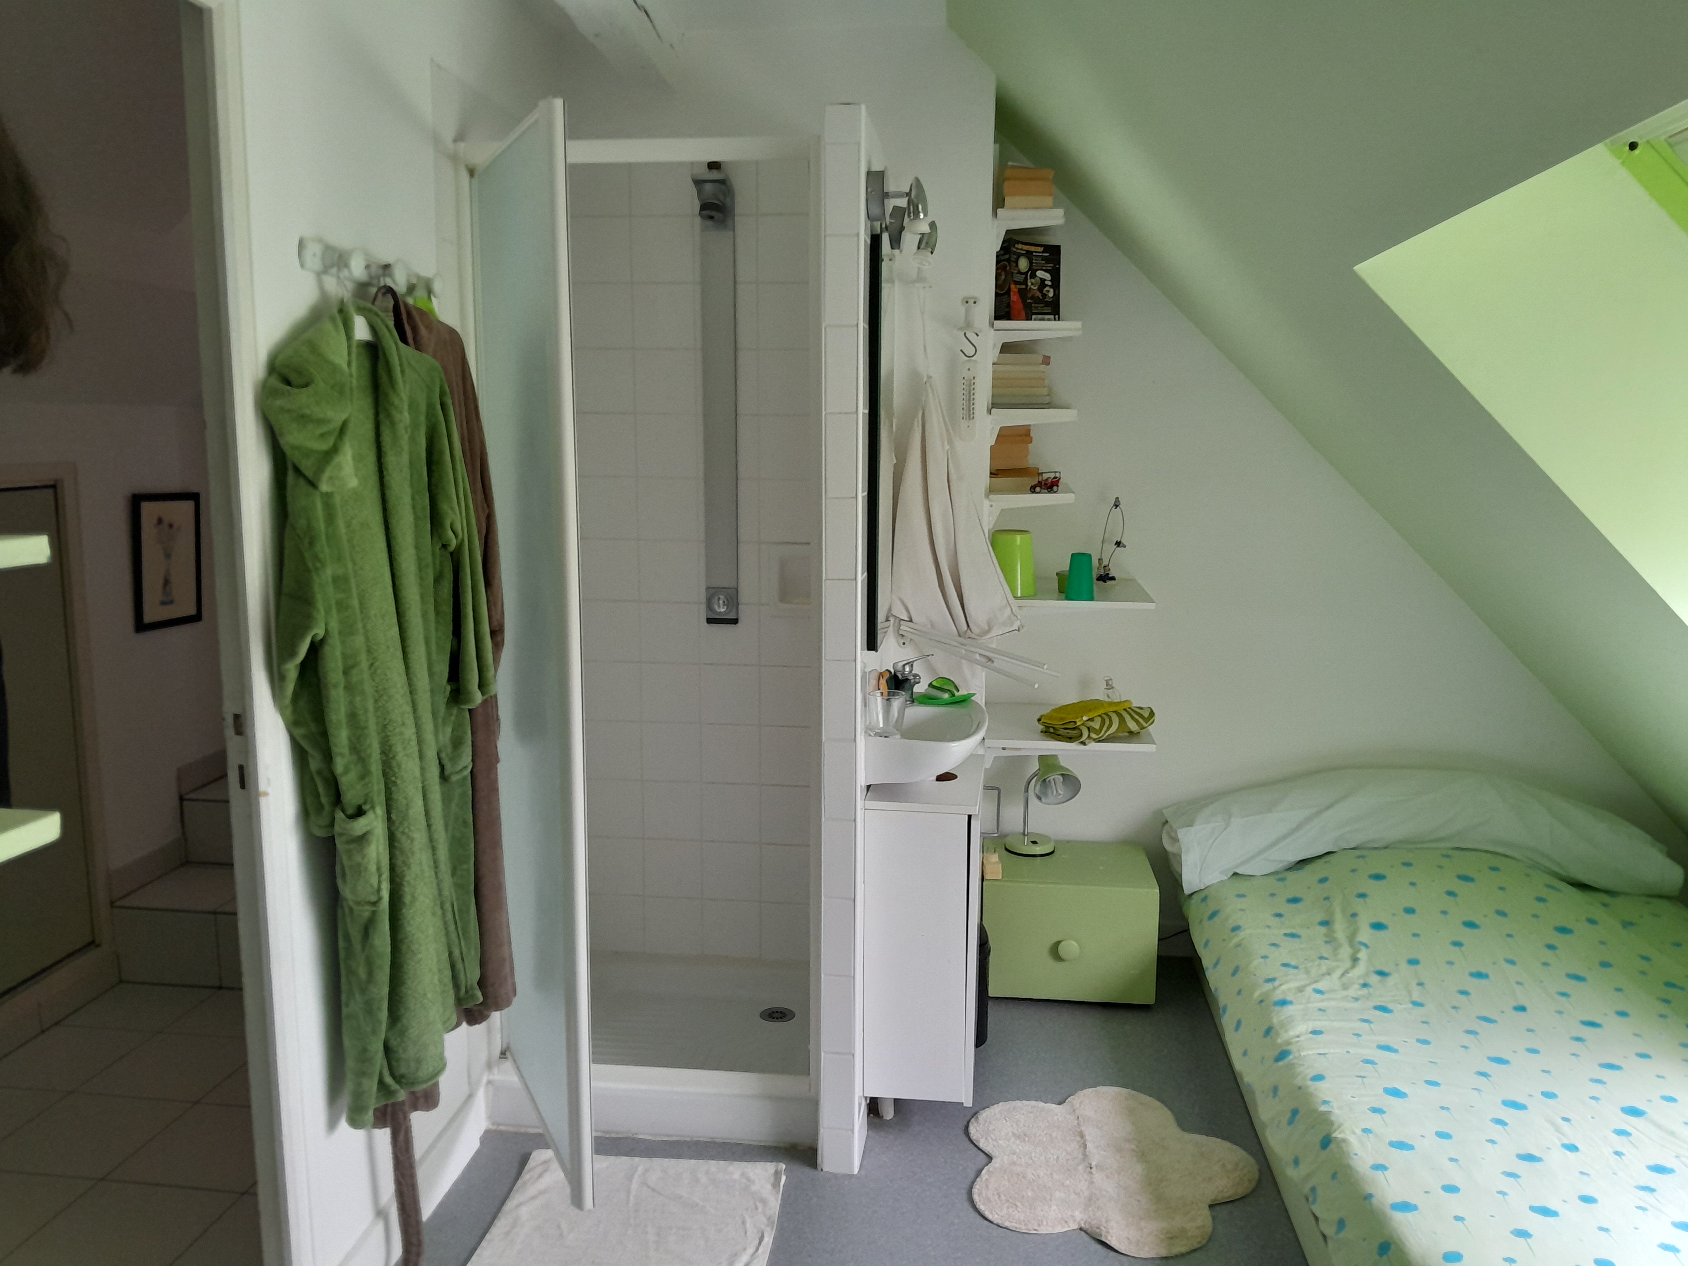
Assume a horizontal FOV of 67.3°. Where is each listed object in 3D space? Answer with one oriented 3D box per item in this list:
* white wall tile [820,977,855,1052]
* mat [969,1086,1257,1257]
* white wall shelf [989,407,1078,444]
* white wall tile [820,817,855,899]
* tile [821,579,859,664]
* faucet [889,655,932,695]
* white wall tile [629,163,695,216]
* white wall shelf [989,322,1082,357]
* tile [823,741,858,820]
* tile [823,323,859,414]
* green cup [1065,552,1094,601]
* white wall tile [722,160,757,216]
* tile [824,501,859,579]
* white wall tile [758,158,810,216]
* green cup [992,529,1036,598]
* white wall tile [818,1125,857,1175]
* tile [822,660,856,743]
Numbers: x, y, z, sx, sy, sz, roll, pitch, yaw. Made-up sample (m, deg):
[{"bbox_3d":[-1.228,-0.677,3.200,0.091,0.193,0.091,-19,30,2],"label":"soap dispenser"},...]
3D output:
[{"bbox_3d":[-0.010,0.735,2.438,0.062,0.150,0.012,1,9,8],"label":"white wall tile"},{"bbox_3d":[0.530,1.047,2.510,0.570,0.016,0.595,1,8,6],"label":"mat"},{"bbox_3d":[0.466,-0.515,3.150,0.203,0.073,0.410,1,9,7],"label":"white wall shelf"},{"bbox_3d":[-0.009,0.426,2.393,0.063,0.150,0.010,1,8,6],"label":"white wall tile"},{"bbox_3d":[-0.006,-0.022,2.326,0.062,0.150,0.012,1,9,8],"label":"tile"},{"bbox_3d":[0.146,0.102,2.743,0.105,0.110,0.050,3,9,16],"label":"faucet"},{"bbox_3d":[-0.424,-1.048,2.965,0.152,0.146,0.012,1,9,7],"label":"white wall tile"},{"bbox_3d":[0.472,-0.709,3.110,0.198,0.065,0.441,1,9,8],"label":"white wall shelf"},{"bbox_3d":[-0.006,0.276,2.378,0.063,0.151,0.012,1,9,7],"label":"tile"},{"bbox_3d":[-0.004,-0.469,2.259,0.062,0.150,0.012,1,9,8],"label":"tile"},{"bbox_3d":[0.563,-0.134,3.020,0.068,0.112,0.068,1,9,7],"label":"green cup"},{"bbox_3d":[-0.275,-1.049,2.957,0.150,0.150,0.010,1,8,6],"label":"white wall tile"},{"bbox_3d":[-0.005,-0.171,2.304,0.062,0.150,0.012,1,9,8],"label":"tile"},{"bbox_3d":[-0.123,-1.046,2.942,0.150,0.150,0.010,1,8,6],"label":"white wall tile"},{"bbox_3d":[0.412,-0.169,3.083,0.117,0.153,0.117,1,8,6],"label":"green cup"},{"bbox_3d":[-0.009,1.018,2.497,0.074,0.098,0.012,1,9,7],"label":"white wall tile"},{"bbox_3d":[-0.006,0.127,2.354,0.065,0.155,0.012,1,9,7],"label":"tile"}]

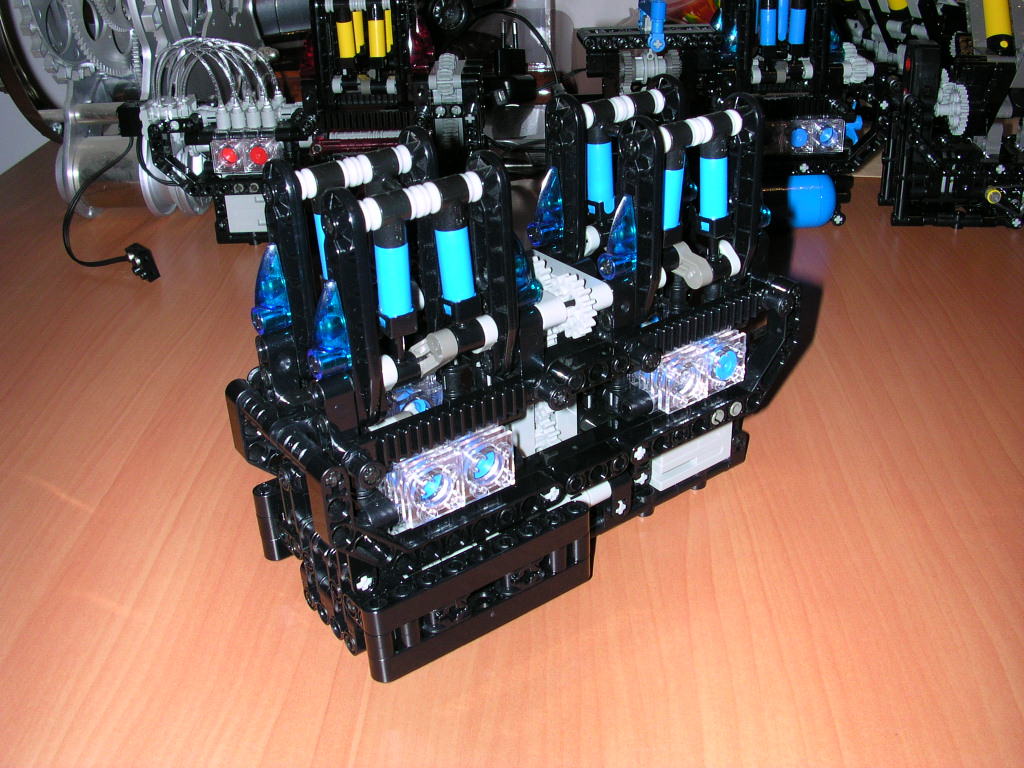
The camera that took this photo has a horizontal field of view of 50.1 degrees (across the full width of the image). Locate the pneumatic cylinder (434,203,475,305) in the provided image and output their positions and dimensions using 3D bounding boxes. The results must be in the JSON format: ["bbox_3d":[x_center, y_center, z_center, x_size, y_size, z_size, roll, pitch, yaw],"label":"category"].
[{"bbox_3d":[-0.014,-0.032,0.267,0.008,0.026,0.008,-4,24,2],"label":"pneumatic cylinder"}]

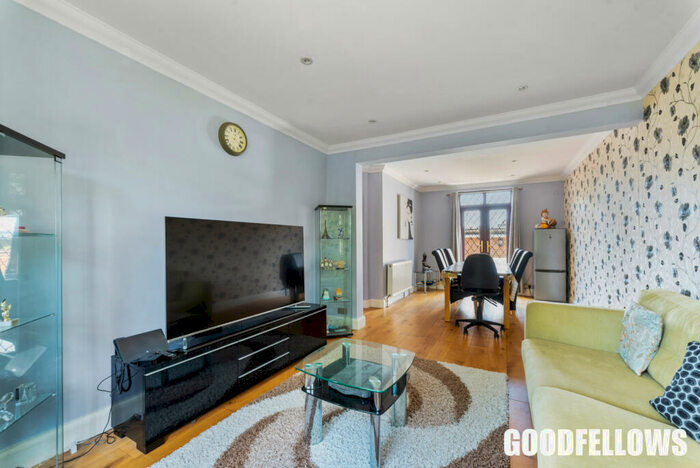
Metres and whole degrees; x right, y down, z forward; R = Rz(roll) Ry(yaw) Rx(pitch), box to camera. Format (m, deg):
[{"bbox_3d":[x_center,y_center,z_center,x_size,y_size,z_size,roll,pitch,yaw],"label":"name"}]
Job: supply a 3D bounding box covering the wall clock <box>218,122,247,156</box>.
[{"bbox_3d":[-1.095,-0.891,2.572,0.060,0.300,0.300,-1,-2,29],"label":"wall clock"}]

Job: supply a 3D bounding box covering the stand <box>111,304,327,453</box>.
[{"bbox_3d":[-0.890,1.028,2.416,0.430,0.475,1.780,0,-2,30],"label":"stand"}]

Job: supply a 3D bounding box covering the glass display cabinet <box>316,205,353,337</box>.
[{"bbox_3d":[-0.218,0.472,3.584,0.430,1.630,0.370,1,-1,-15],"label":"glass display cabinet"}]

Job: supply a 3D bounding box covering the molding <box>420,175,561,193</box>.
[{"bbox_3d":[3.039,-1.164,6.236,3.000,0.130,0.110,-1,-2,29],"label":"molding"}]

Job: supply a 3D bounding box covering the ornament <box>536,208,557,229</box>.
[{"bbox_3d":[4.013,-0.313,5.564,0.230,0.410,0.370,2,-2,-44],"label":"ornament"}]

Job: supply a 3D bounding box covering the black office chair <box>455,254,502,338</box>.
[{"bbox_3d":[1.772,0.804,3.721,0.590,1.030,0.600,0,-2,30],"label":"black office chair"}]

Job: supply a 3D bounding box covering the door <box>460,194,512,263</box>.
[{"bbox_3d":[3.085,0.208,6.237,1.100,2.370,0.100,0,-2,30],"label":"door"}]

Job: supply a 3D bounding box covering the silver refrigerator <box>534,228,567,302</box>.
[{"bbox_3d":[3.908,0.644,5.342,0.475,1.465,0.530,0,-2,30],"label":"silver refrigerator"}]

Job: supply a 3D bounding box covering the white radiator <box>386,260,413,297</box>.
[{"bbox_3d":[1.044,0.881,5.595,0.100,0.575,1.200,0,-2,30],"label":"white radiator"}]

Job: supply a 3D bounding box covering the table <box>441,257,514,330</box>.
[{"bbox_3d":[2.177,0.943,4.555,0.900,0.750,1.720,-1,-2,29],"label":"table"}]

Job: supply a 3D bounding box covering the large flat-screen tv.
[{"bbox_3d":[-0.918,0.326,2.517,0.080,0.840,1.425,-1,-2,32],"label":"large flat-screen tv"}]

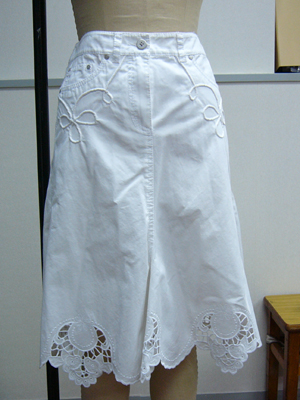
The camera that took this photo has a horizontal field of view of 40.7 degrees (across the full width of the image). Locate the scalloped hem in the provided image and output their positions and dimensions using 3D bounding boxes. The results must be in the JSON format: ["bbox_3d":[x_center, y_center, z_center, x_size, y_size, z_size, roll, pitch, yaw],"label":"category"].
[{"bbox_3d":[0.003,0.255,0.865,0.475,0.140,0.270,-2,6,-6],"label":"scalloped hem"}]

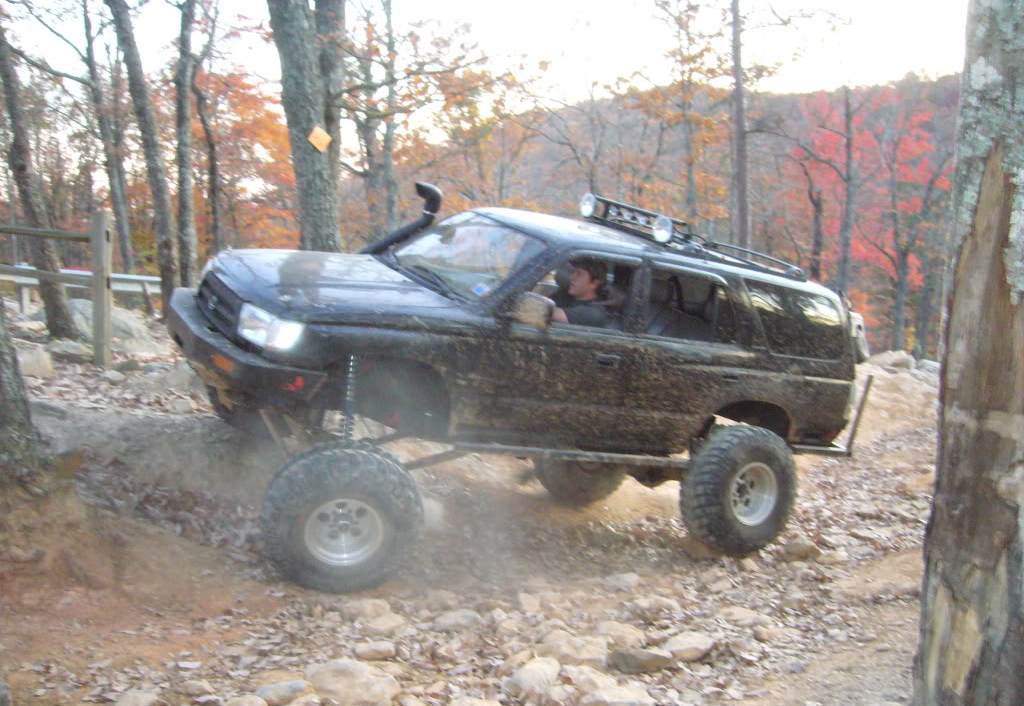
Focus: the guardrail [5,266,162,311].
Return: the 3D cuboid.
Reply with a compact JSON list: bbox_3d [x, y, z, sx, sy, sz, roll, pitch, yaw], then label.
[{"bbox_3d":[-6.886,-1.034,16.600,2.600,0.720,0.280,5,3,-5],"label":"guardrail"}]

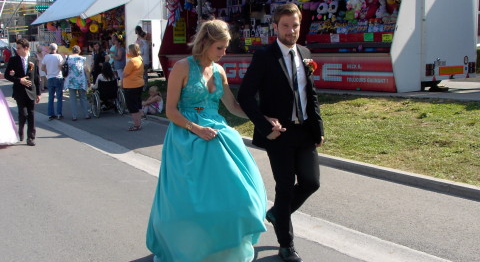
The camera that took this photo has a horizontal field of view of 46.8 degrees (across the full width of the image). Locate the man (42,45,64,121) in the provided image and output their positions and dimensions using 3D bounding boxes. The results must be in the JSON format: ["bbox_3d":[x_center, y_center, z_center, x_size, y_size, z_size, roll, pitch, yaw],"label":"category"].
[{"bbox_3d":[-4.280,-1.120,12.715,0.500,1.730,0.360,-2,8,-11],"label":"man"}]

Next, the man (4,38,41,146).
[{"bbox_3d":[-3.660,-0.670,9.295,0.580,1.760,0.450,-4,9,-25],"label":"man"}]

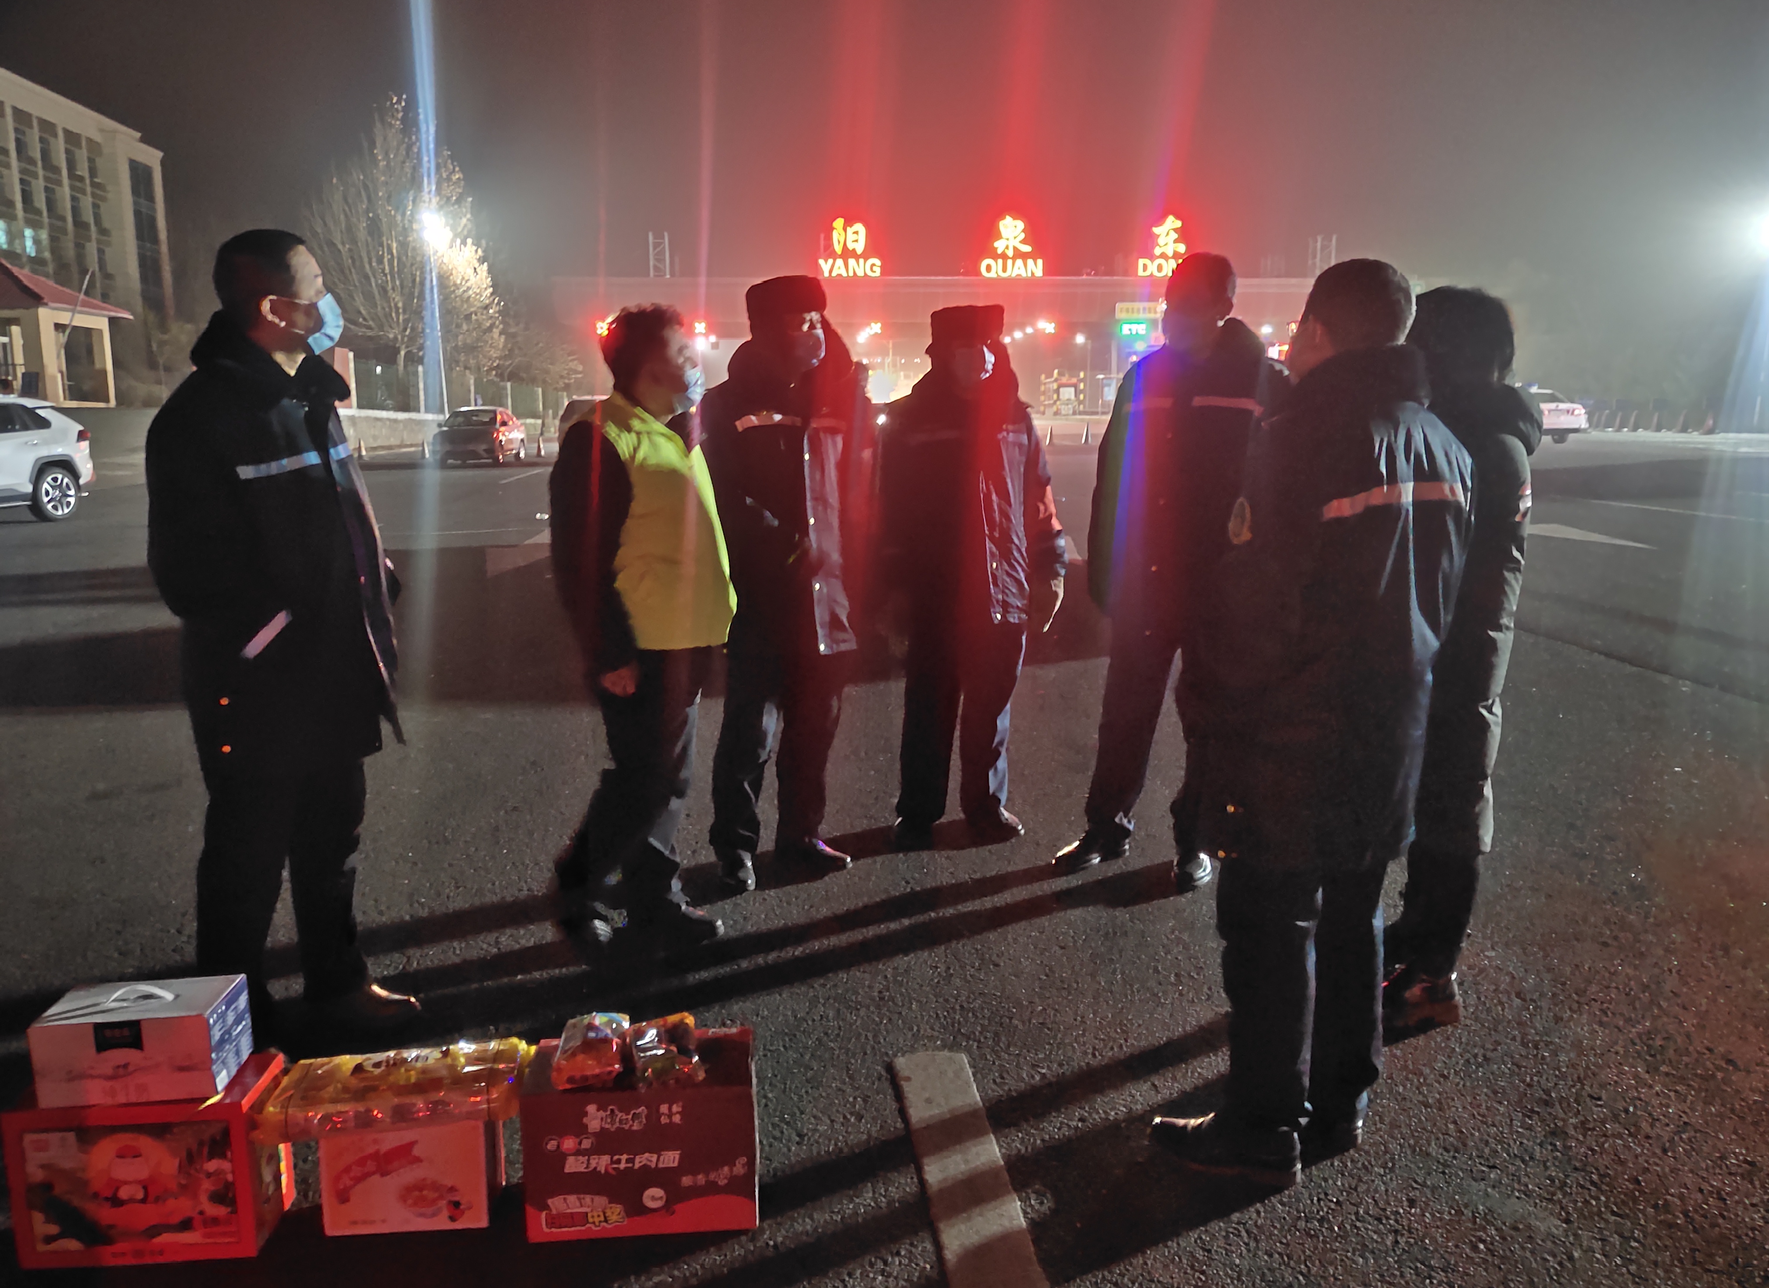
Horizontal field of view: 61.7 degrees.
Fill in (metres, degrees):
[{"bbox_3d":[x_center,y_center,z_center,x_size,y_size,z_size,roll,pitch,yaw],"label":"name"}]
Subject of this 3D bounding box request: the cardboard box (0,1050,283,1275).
[{"bbox_3d":[-1.311,0.926,2.668,0.404,0.290,0.198,-1,10,-3],"label":"cardboard box"}]

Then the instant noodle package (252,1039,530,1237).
[{"bbox_3d":[-0.857,0.877,2.642,0.420,0.268,0.225,-2,9,-7],"label":"instant noodle package"}]

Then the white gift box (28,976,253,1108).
[{"bbox_3d":[-1.280,0.686,2.563,0.295,0.145,0.180,-1,9,-6],"label":"white gift box"}]

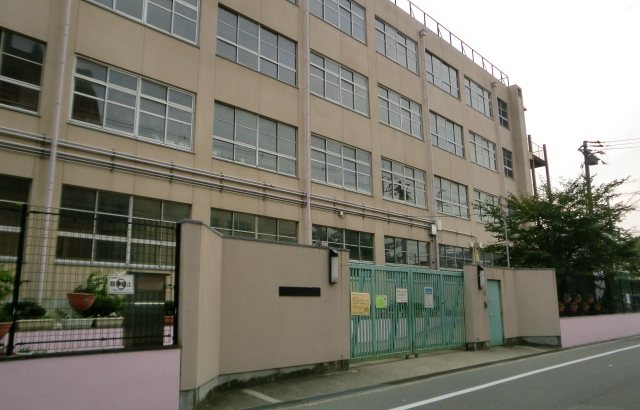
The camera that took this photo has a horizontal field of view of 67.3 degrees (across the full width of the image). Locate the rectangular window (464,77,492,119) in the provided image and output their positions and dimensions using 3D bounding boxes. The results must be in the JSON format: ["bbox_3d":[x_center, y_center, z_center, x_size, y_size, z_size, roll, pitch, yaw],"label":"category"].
[{"bbox_3d":[10.373,-6.946,31.383,0.150,1.947,3.615,-13,-17,43],"label":"rectangular window"}]

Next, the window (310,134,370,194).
[{"bbox_3d":[0.970,-1.610,20.425,0.150,1.992,3.771,-12,-17,43],"label":"window"}]

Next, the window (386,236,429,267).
[{"bbox_3d":[4.226,2.620,22.834,0.150,1.962,3.724,-12,-17,43],"label":"window"}]

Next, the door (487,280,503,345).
[{"bbox_3d":[5.479,3.362,15.038,0.955,2.005,0.100,11,-17,-43],"label":"door"}]

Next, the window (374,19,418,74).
[{"bbox_3d":[4.070,-8.198,25.147,0.150,1.946,3.724,-12,-17,43],"label":"window"}]

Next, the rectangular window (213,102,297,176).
[{"bbox_3d":[-2.205,-2.237,17.277,0.150,1.992,3.761,-12,-17,43],"label":"rectangular window"}]

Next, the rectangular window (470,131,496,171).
[{"bbox_3d":[10.420,-3.314,30.576,0.150,2.021,3.615,-13,-17,43],"label":"rectangular window"}]

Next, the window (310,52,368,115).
[{"bbox_3d":[0.917,-5.217,21.196,0.150,1.961,3.771,-12,-17,43],"label":"window"}]

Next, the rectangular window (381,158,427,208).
[{"bbox_3d":[4.165,-0.995,23.585,0.150,1.995,3.773,-13,-17,43],"label":"rectangular window"}]

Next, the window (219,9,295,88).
[{"bbox_3d":[-2.257,-5.844,18.049,0.150,1.961,3.761,-12,-17,43],"label":"window"}]

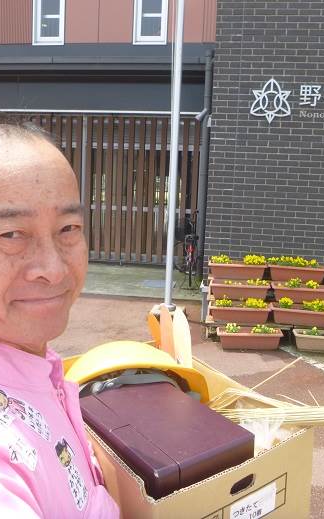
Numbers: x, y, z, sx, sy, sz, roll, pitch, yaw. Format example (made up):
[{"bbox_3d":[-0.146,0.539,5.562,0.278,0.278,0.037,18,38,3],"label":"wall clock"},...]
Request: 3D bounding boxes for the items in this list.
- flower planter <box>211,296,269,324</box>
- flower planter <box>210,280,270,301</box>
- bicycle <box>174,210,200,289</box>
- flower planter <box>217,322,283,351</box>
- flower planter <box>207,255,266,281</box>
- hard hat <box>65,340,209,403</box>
[{"bbox_3d":[0.840,0.563,5.379,0.650,0.175,0.240,3,8,9],"label":"flower planter"},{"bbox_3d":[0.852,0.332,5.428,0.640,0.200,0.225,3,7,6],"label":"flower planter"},{"bbox_3d":[0.460,-0.187,8.800,0.550,1.130,1.680,2,8,2],"label":"bicycle"},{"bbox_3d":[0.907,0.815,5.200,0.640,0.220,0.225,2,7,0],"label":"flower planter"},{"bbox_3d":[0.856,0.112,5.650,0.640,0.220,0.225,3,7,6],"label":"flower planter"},{"bbox_3d":[-0.053,0.222,0.970,0.280,0.220,0.150,-12,45,0],"label":"hard hat"}]

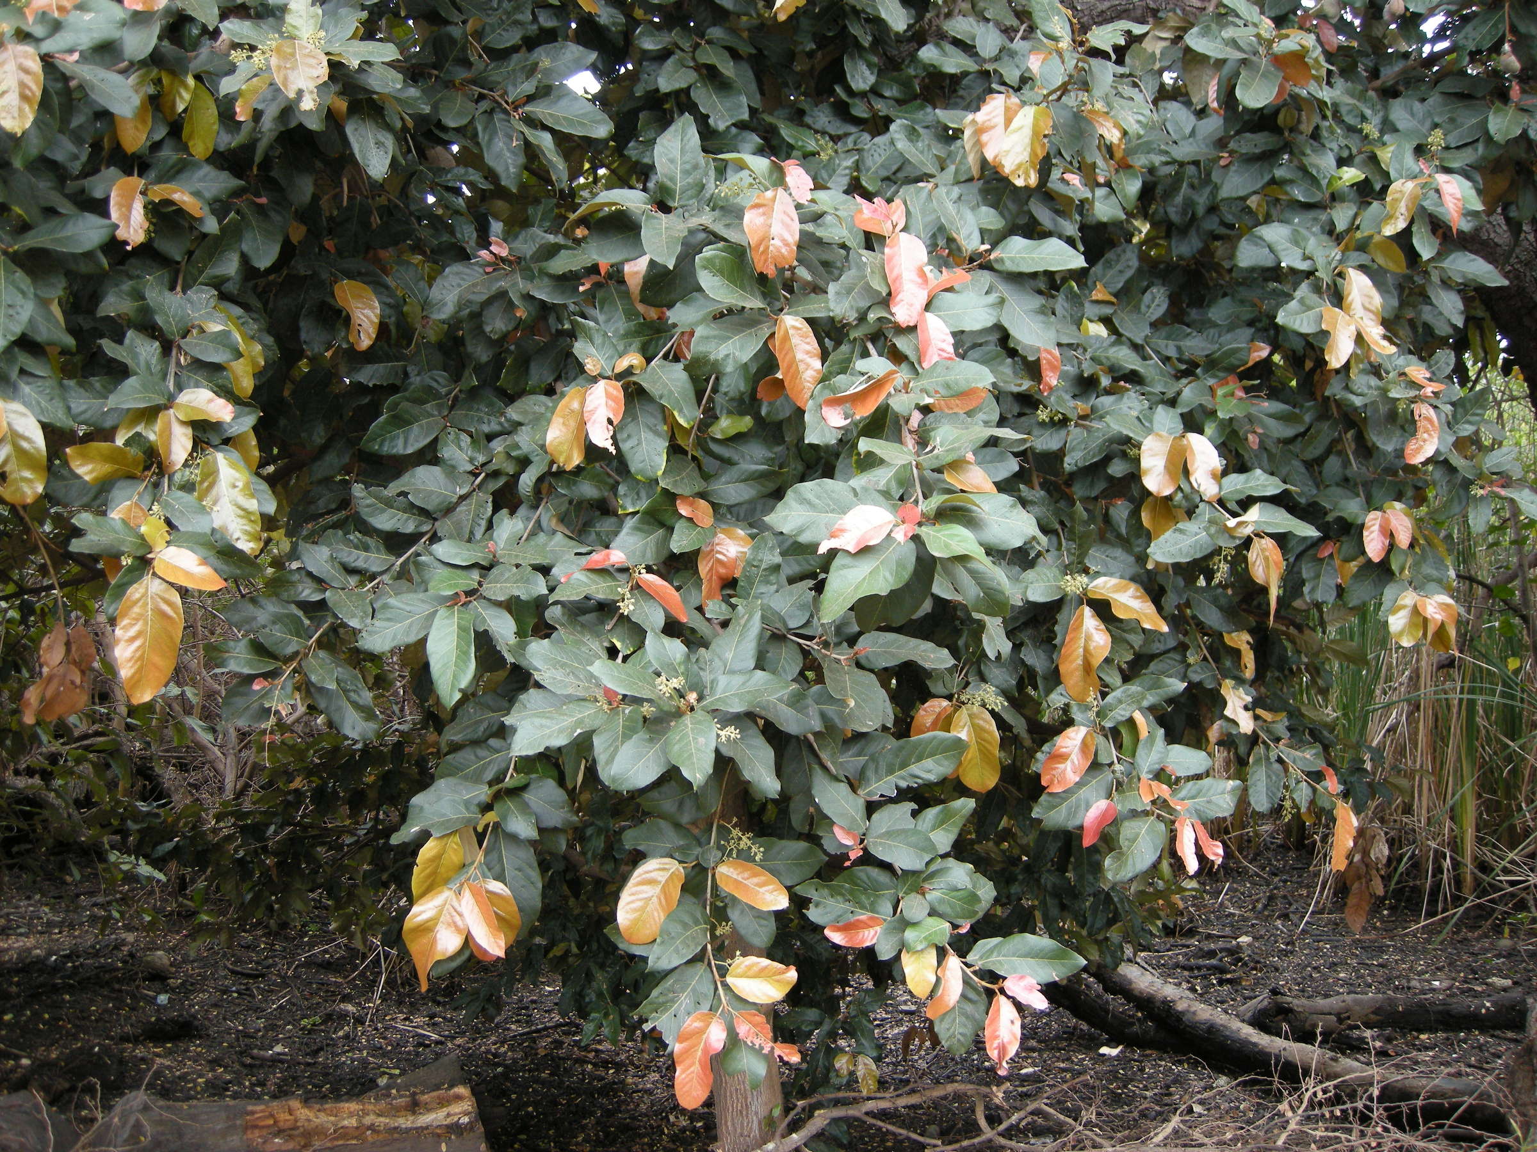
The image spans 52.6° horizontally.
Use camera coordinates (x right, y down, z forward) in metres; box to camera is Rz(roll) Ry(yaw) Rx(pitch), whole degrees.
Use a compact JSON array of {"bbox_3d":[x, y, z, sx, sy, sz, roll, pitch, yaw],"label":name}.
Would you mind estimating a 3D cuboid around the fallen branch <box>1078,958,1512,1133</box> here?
[{"bbox_3d":[1.188,1.098,3.623,1.009,0.180,0.199,5,7,43],"label":"fallen branch"}]

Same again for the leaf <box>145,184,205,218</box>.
[{"bbox_3d":[-1.050,-0.664,2.750,0.100,0.050,0.045,25,-41,-14],"label":"leaf"}]

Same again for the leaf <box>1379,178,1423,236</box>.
[{"bbox_3d":[1.283,-0.748,3.150,0.060,0.134,0.040,22,-2,24],"label":"leaf"}]

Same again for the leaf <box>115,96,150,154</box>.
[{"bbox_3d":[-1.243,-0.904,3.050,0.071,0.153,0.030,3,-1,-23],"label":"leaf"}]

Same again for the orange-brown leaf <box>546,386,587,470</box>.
[{"bbox_3d":[-0.350,-0.257,2.700,0.058,0.147,0.040,11,-12,12],"label":"orange-brown leaf"}]

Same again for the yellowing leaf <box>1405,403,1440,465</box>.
[{"bbox_3d":[1.261,-0.276,3.000,0.056,0.125,0.035,15,-5,21],"label":"yellowing leaf"}]

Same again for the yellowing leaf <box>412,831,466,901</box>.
[{"bbox_3d":[-0.573,0.504,2.700,0.075,0.163,0.030,25,-29,-7],"label":"yellowing leaf"}]

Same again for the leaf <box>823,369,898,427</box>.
[{"bbox_3d":[0.163,-0.312,2.720,0.158,0.057,0.045,-35,4,-8],"label":"leaf"}]

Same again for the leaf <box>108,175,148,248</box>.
[{"bbox_3d":[-1.202,-0.690,2.950,0.064,0.139,0.030,5,-10,-23],"label":"leaf"}]

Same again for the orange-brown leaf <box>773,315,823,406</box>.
[{"bbox_3d":[0.048,-0.379,2.750,0.066,0.179,0.030,-17,-13,3],"label":"orange-brown leaf"}]

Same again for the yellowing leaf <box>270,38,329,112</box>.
[{"bbox_3d":[-0.831,-0.886,2.750,0.093,0.131,0.040,-11,-2,-13],"label":"yellowing leaf"}]

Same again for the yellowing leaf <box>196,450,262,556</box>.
[{"bbox_3d":[-0.902,-0.121,2.600,0.088,0.188,0.045,-21,-11,-17],"label":"yellowing leaf"}]

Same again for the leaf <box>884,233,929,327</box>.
[{"bbox_3d":[0.229,-0.495,2.600,0.064,0.161,0.040,-8,-8,6],"label":"leaf"}]

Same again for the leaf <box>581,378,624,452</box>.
[{"bbox_3d":[-0.306,-0.299,2.900,0.072,0.143,0.030,-2,-14,-6],"label":"leaf"}]

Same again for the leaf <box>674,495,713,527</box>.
[{"bbox_3d":[-0.133,-0.118,2.800,0.078,0.049,0.030,-26,-12,-9],"label":"leaf"}]

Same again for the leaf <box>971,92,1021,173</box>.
[{"bbox_3d":[0.449,-0.855,3.000,0.097,0.160,0.035,2,-4,8],"label":"leaf"}]

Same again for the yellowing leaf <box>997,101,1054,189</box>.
[{"bbox_3d":[0.494,-0.832,3.000,0.096,0.177,0.045,15,-7,11],"label":"yellowing leaf"}]

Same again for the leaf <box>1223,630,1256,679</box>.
[{"bbox_3d":[0.983,0.166,3.250,0.043,0.118,0.030,-28,-30,14],"label":"leaf"}]

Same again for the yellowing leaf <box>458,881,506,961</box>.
[{"bbox_3d":[-0.460,0.555,2.500,0.052,0.138,0.040,-27,-24,-15],"label":"yellowing leaf"}]

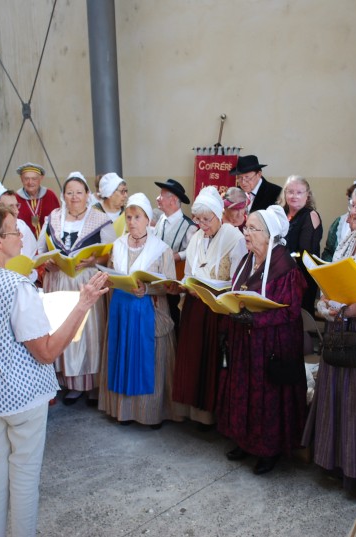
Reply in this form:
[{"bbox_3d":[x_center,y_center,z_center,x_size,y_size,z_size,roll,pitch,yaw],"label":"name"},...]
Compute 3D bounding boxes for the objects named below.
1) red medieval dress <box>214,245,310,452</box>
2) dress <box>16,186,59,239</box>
[{"bbox_3d":[0.496,0.478,3.551,0.540,1.250,0.540,-7,10,-33],"label":"red medieval dress"},{"bbox_3d":[-1.250,0.084,5.461,0.620,1.500,0.420,-5,8,-17],"label":"dress"}]

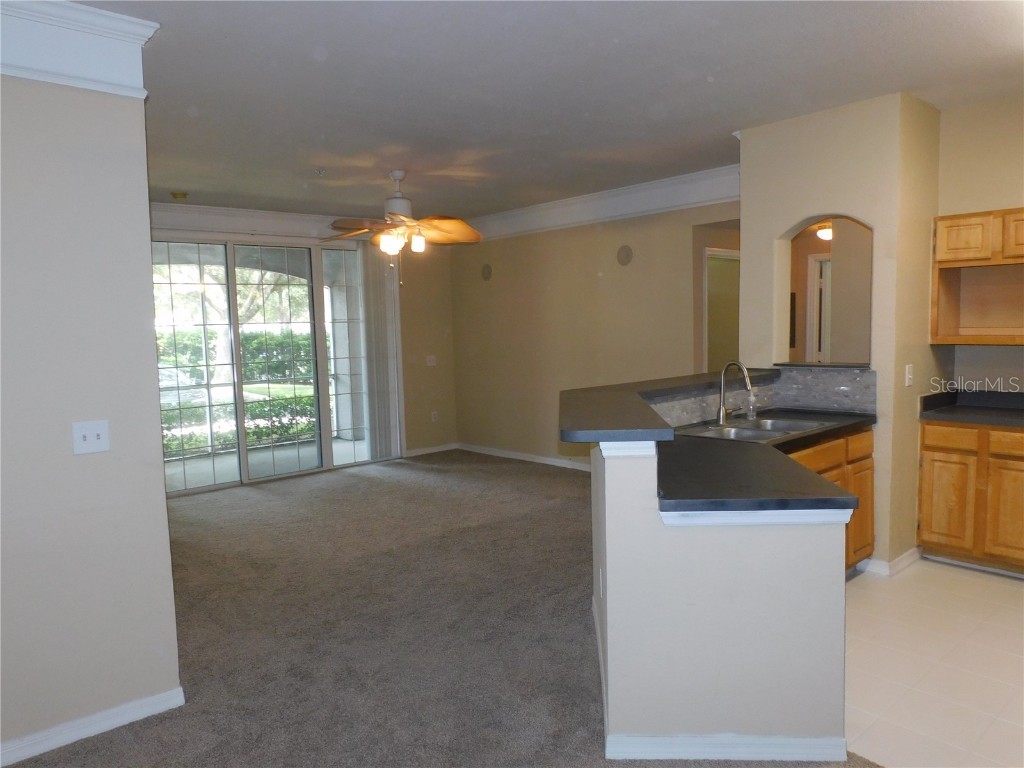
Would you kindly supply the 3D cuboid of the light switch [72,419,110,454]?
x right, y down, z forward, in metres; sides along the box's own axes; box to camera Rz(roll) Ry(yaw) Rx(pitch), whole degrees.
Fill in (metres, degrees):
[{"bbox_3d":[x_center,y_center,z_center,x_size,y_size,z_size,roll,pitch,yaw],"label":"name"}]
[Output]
[{"bbox_3d":[-1.548,0.196,2.612,0.117,0.120,0.012,-6,7,-40],"label":"light switch"}]

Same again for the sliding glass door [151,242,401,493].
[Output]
[{"bbox_3d":[-2.251,-0.212,7.086,2.666,2.294,0.121,-6,7,-40],"label":"sliding glass door"}]

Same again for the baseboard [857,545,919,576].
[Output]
[{"bbox_3d":[2.277,1.044,4.265,0.433,0.087,0.171,-6,7,-40],"label":"baseboard"}]

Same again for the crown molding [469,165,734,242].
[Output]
[{"bbox_3d":[0.701,-1.682,6.800,0.101,0.292,4.024,-6,7,-40],"label":"crown molding"}]

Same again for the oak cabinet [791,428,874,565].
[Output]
[{"bbox_3d":[1.433,0.685,3.946,1.207,0.865,0.614,-6,7,-40],"label":"oak cabinet"}]

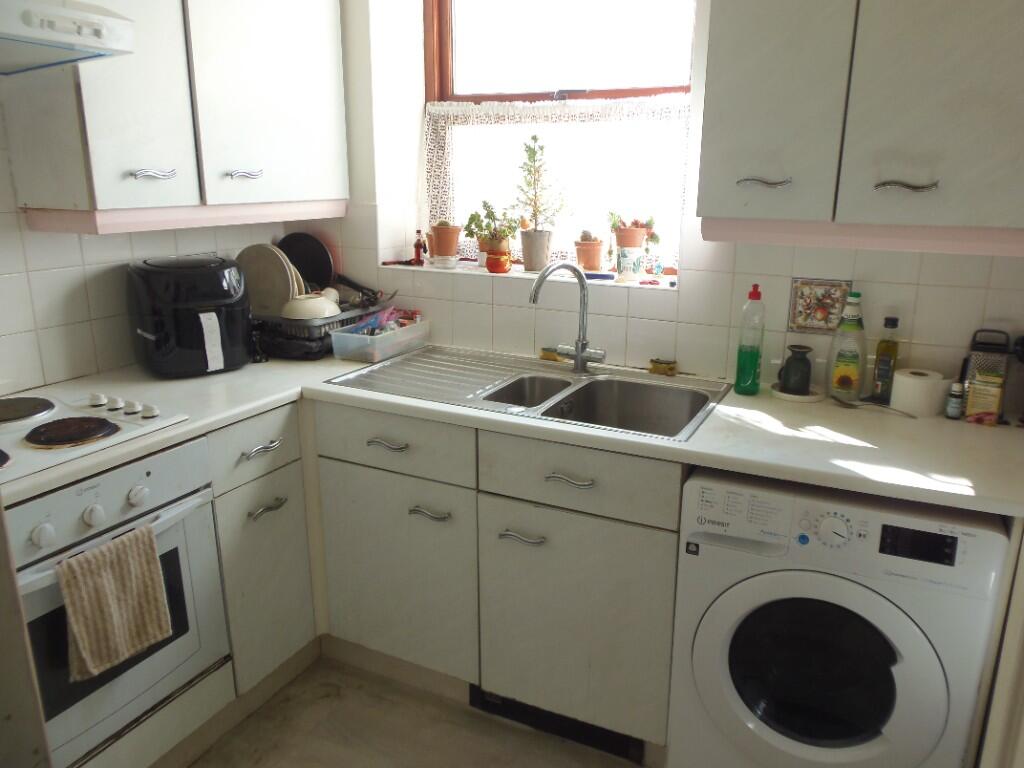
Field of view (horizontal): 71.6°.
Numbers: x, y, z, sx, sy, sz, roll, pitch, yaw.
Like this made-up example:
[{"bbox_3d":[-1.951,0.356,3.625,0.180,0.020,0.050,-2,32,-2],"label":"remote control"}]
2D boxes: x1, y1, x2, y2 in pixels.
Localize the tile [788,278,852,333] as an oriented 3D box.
[{"bbox_3d":[0.828,-0.208,1.908,0.149,0.149,0.009,8,17,24],"label":"tile"}]

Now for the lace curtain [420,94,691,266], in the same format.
[{"bbox_3d":[0.136,-0.679,2.398,1.000,0.540,0.045,8,18,24],"label":"lace curtain"}]

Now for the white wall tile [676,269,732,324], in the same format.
[{"bbox_3d":[0.542,-0.239,1.990,0.146,0.146,0.010,8,17,25],"label":"white wall tile"}]

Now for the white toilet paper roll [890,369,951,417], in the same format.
[{"bbox_3d":[1.003,0.020,1.757,0.120,0.100,0.120,8,17,24],"label":"white toilet paper roll"}]

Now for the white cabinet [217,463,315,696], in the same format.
[{"bbox_3d":[-0.897,0.477,2.026,0.552,0.573,0.299,9,18,27],"label":"white cabinet"}]

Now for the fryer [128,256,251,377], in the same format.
[{"bbox_3d":[-0.935,-0.203,2.070,0.268,0.297,0.286,-14,21,-42],"label":"fryer"}]

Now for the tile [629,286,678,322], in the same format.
[{"bbox_3d":[0.408,-0.233,2.055,0.148,0.090,0.010,8,18,24],"label":"tile"}]

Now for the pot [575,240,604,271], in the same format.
[{"bbox_3d":[0.262,-0.420,2.348,0.099,0.101,0.099,0,16,0],"label":"pot"}]

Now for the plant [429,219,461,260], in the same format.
[{"bbox_3d":[-0.225,-0.501,2.433,0.104,0.121,0.104,1,16,0],"label":"plant"}]

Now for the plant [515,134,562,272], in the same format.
[{"bbox_3d":[0.090,-0.592,2.341,0.148,0.431,0.148,0,16,0],"label":"plant"}]

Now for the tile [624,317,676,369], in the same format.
[{"bbox_3d":[0.408,-0.116,2.092,0.146,0.146,0.010,8,17,25],"label":"tile"}]

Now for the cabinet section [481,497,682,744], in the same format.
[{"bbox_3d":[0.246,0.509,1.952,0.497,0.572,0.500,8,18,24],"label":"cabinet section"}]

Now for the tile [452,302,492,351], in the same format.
[{"bbox_3d":[-0.131,-0.195,2.378,0.149,0.149,0.008,8,17,24],"label":"tile"}]

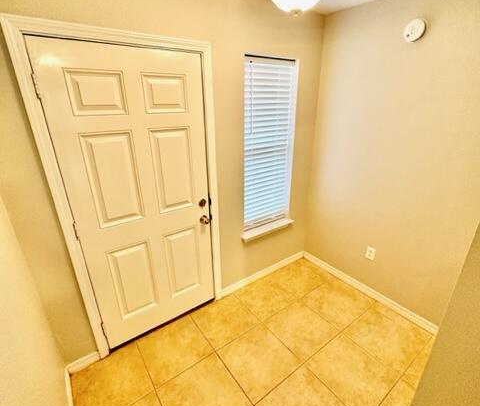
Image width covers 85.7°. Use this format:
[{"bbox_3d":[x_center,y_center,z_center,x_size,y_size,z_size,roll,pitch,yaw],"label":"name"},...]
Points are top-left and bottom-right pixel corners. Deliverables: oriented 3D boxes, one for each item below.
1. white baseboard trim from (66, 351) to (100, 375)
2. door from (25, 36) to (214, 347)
[{"bbox_3d":[-1.112,1.147,1.835,0.200,0.082,0.015,-16,27,-33],"label":"white baseboard trim"},{"bbox_3d":[-0.625,0.060,1.821,0.909,2.022,0.045,-16,27,-33],"label":"door"}]

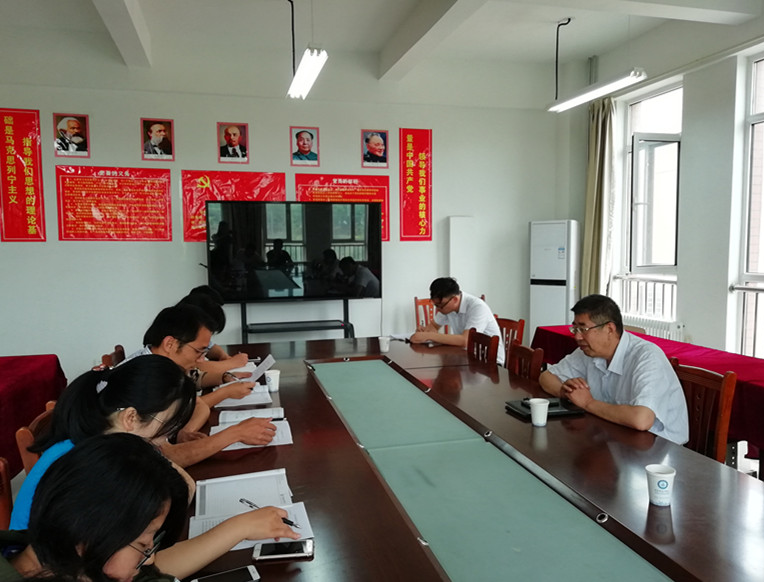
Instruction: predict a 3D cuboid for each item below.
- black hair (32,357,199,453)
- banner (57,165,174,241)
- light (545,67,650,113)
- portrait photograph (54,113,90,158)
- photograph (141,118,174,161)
[{"bbox_3d":[-0.654,0.272,1.440,0.350,0.230,0.200,-1,5,-15],"label":"black hair"},{"bbox_3d":[-2.530,-0.819,5.557,1.000,0.691,0.015,-1,5,-15],"label":"banner"},{"bbox_3d":[1.790,-1.693,4.992,0.140,0.085,1.220,-1,5,-15],"label":"light"},{"bbox_3d":[-2.871,-1.435,5.416,0.291,0.395,0.015,-1,5,-15],"label":"portrait photograph"},{"bbox_3d":[-2.083,-1.407,5.443,0.292,0.383,0.015,-1,5,-15],"label":"photograph"}]

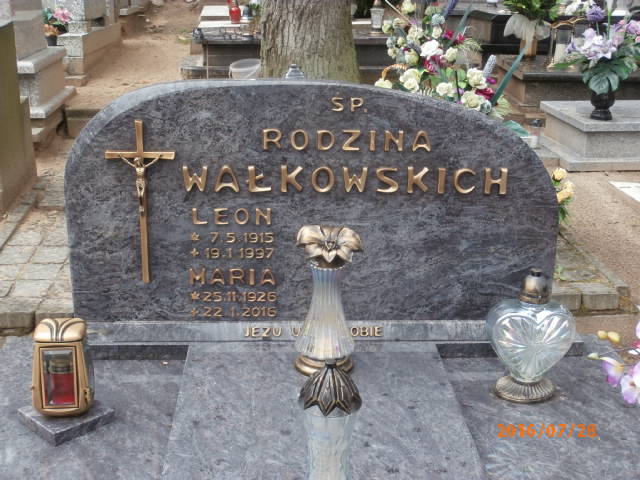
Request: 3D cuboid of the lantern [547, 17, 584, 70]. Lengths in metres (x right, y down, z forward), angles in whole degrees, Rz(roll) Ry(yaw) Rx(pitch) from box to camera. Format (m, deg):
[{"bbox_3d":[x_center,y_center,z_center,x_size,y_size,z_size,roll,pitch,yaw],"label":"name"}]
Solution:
[{"bbox_3d":[2.171,-1.732,7.700,0.260,0.440,0.250,-1,19,-3],"label":"lantern"}]

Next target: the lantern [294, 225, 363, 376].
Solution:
[{"bbox_3d":[0.015,0.114,1.690,0.130,0.280,0.128,-1,19,-3],"label":"lantern"}]

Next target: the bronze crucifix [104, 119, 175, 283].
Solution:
[{"bbox_3d":[-0.355,-0.071,1.734,0.138,0.333,0.034,-1,14,-3],"label":"bronze crucifix"}]

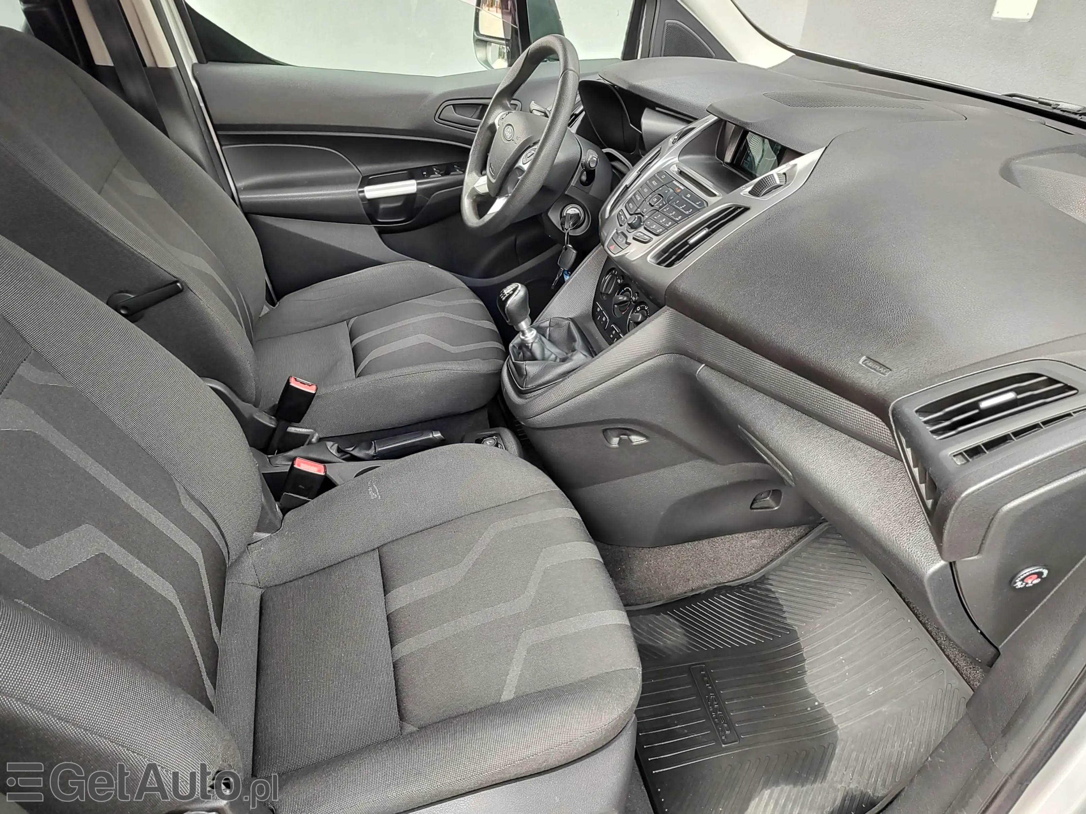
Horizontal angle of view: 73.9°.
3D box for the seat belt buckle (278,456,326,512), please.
[{"bbox_3d":[-0.339,0.113,1.014,0.045,0.075,0.025,17,24,-26],"label":"seat belt buckle"}]

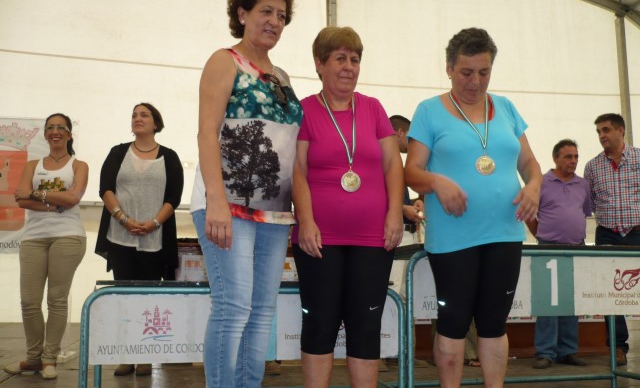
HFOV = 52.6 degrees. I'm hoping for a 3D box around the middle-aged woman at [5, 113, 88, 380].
[{"bbox_3d":[-1.699,0.289,4.064,0.490,1.636,0.400,0,-7,-2],"label":"middle-aged woman"}]

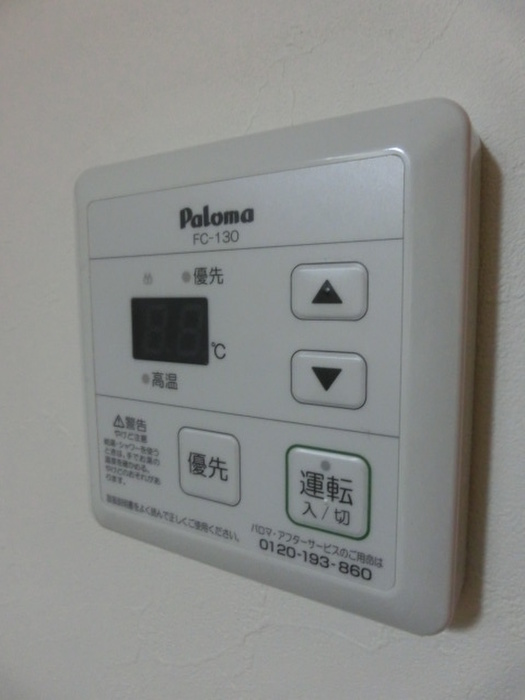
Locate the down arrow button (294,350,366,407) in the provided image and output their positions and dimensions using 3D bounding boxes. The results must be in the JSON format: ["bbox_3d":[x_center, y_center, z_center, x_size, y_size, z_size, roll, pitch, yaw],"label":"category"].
[{"bbox_3d":[0.015,0.007,0.115,0.019,0.013,0.003,3,8,31],"label":"down arrow button"}]

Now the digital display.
[{"bbox_3d":[-0.027,-0.006,0.140,0.029,0.018,0.003,3,8,31],"label":"digital display"}]

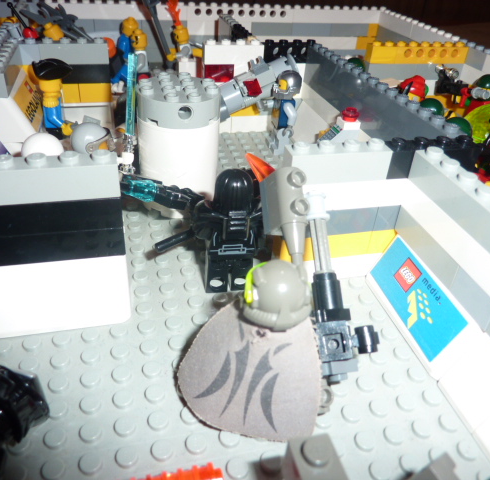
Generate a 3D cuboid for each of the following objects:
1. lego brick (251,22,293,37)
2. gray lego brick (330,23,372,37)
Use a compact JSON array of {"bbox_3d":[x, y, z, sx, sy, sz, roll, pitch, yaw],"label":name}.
[{"bbox_3d":[0.020,-0.161,0.353,0.032,0.010,0.008,-5,35,-14],"label":"lego brick"},{"bbox_3d":[0.079,-0.162,0.354,0.032,0.010,0.008,-5,36,-14],"label":"gray lego brick"}]

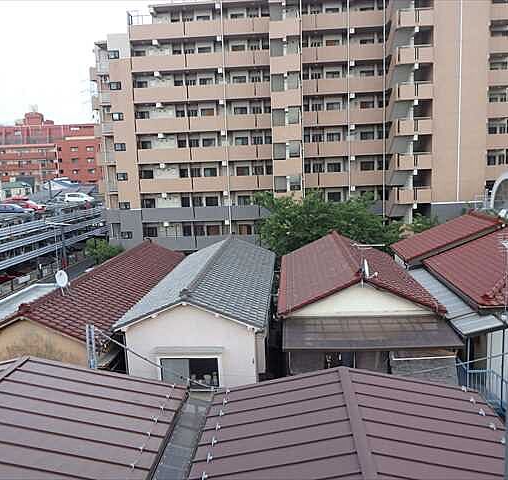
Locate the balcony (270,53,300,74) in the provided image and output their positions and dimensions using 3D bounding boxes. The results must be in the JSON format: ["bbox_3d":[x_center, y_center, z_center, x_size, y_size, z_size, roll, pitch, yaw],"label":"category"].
[{"bbox_3d":[2.692,-14.909,38.011,2.434,1.439,1.300,-1,7,4],"label":"balcony"}]

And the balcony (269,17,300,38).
[{"bbox_3d":[2.642,-17.886,37.929,2.580,1.550,1.300,-1,8,5],"label":"balcony"}]

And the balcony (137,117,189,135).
[{"bbox_3d":[-8.687,-10.943,42.939,4.928,1.350,1.300,-1,7,4],"label":"balcony"}]

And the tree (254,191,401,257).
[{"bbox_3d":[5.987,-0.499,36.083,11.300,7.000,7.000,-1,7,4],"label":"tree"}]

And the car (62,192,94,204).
[{"bbox_3d":[-25.593,-6.080,65.000,4.300,1.520,1.700,-1,7,8],"label":"car"}]

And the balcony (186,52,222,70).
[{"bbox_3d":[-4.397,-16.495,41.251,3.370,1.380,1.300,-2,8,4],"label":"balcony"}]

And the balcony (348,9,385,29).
[{"bbox_3d":[10.176,-19.924,40.630,3.108,1.350,1.300,-1,7,4],"label":"balcony"}]

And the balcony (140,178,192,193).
[{"bbox_3d":[-8.518,-5.371,43.874,5.140,1.350,1.300,-1,8,5],"label":"balcony"}]

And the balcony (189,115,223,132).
[{"bbox_3d":[-4.192,-10.927,41.984,3.350,1.360,1.300,-2,8,4],"label":"balcony"}]

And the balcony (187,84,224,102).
[{"bbox_3d":[-4.525,-13.859,42.322,3.480,1.350,1.300,-1,8,5],"label":"balcony"}]

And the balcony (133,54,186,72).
[{"bbox_3d":[-8.742,-16.379,41.519,4.920,1.380,1.300,-2,8,4],"label":"balcony"}]

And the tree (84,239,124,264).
[{"bbox_3d":[-11.996,1.165,36.052,2.900,2.600,2.700,-1,8,5],"label":"tree"}]

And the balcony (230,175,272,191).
[{"bbox_3d":[-0.201,-5.504,43.078,3.927,1.350,1.300,-1,7,4],"label":"balcony"}]

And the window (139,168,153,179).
[{"bbox_3d":[-10.585,-6.436,43.876,1.380,1.030,0.120,-2,8,4],"label":"window"}]

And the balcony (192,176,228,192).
[{"bbox_3d":[-4.157,-5.432,43.533,3.450,1.350,1.300,-1,8,5],"label":"balcony"}]

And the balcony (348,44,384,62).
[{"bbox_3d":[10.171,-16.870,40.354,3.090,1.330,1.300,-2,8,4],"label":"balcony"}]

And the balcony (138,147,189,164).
[{"bbox_3d":[-8.564,-8.117,43.282,4.968,1.350,1.300,-1,7,4],"label":"balcony"}]

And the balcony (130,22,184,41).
[{"bbox_3d":[-8.939,-19.426,41.900,4.996,1.350,1.300,-1,7,4],"label":"balcony"}]

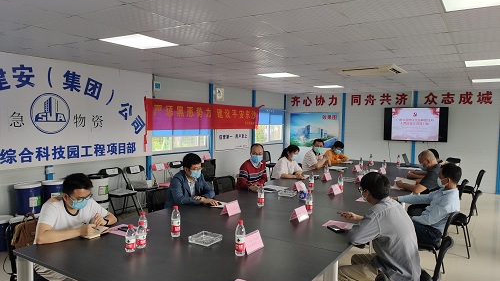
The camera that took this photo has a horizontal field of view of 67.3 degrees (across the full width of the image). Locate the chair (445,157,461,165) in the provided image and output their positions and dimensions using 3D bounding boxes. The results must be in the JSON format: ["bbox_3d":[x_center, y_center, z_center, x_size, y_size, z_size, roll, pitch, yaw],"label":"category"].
[{"bbox_3d":[4.503,0.824,8.484,0.500,0.820,0.470,-1,3,-28],"label":"chair"}]

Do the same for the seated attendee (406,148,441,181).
[{"bbox_3d":[2.797,0.726,5.770,0.740,1.220,0.520,3,4,31],"label":"seated attendee"}]

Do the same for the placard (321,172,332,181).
[{"bbox_3d":[1.132,0.529,5.495,0.100,0.105,0.200,3,3,32],"label":"placard"}]

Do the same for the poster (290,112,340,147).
[{"bbox_3d":[1.865,-0.313,10.924,1.520,1.000,0.020,3,3,32],"label":"poster"}]

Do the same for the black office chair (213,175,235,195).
[{"bbox_3d":[-0.164,0.915,5.189,0.540,0.810,0.490,4,4,43],"label":"black office chair"}]

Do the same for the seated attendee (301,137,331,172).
[{"bbox_3d":[1.329,0.611,7.065,0.780,1.280,0.520,4,4,43],"label":"seated attendee"}]

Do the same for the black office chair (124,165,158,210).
[{"bbox_3d":[-1.718,0.833,6.191,0.500,0.800,0.460,3,4,31],"label":"black office chair"}]

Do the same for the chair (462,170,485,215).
[{"bbox_3d":[3.919,0.897,6.791,0.560,0.810,0.480,3,4,31],"label":"chair"}]

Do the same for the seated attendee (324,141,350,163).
[{"bbox_3d":[1.839,0.619,7.891,0.760,1.200,0.500,3,4,40],"label":"seated attendee"}]

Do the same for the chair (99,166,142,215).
[{"bbox_3d":[-2.028,0.853,5.919,0.480,0.800,0.450,3,3,32],"label":"chair"}]

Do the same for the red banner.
[{"bbox_3d":[-0.783,-0.518,8.179,0.030,0.560,3.900,3,4,31],"label":"red banner"}]

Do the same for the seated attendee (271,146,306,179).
[{"bbox_3d":[0.619,0.689,5.816,0.780,1.210,0.520,3,4,31],"label":"seated attendee"}]

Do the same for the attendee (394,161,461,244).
[{"bbox_3d":[1.782,0.822,3.896,0.760,1.190,0.500,2,3,26],"label":"attendee"}]

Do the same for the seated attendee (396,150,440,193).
[{"bbox_3d":[2.289,0.760,4.944,0.750,1.220,0.520,3,4,31],"label":"seated attendee"}]

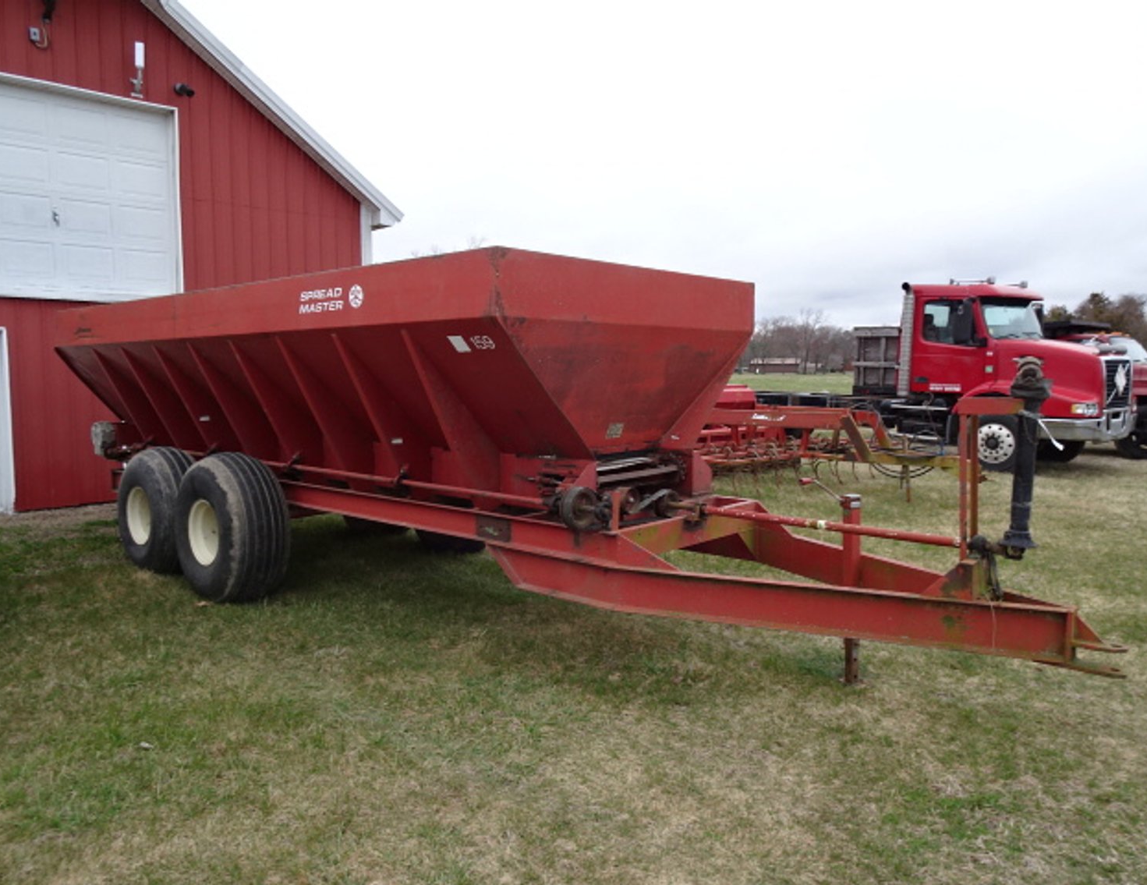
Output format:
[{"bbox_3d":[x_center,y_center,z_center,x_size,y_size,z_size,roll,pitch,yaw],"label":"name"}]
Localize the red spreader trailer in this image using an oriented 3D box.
[{"bbox_3d":[-1.137,0.022,5.979,8.730,2.220,2.340,4,7,41],"label":"red spreader trailer"}]

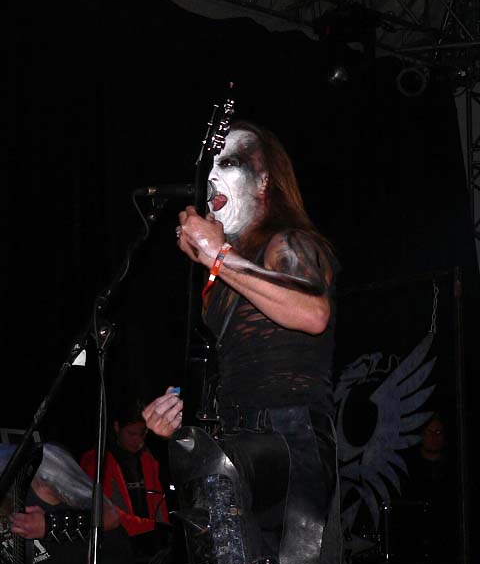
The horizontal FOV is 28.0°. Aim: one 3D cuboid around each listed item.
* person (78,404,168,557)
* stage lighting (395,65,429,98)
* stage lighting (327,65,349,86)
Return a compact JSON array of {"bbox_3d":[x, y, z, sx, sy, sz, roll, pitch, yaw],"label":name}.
[{"bbox_3d":[-0.625,1.404,4.886,0.540,1.600,0.420,9,-17,-25],"label":"person"},{"bbox_3d":[1.388,-1.615,7.714,0.260,0.260,0.300,-1,14,12],"label":"stage lighting"},{"bbox_3d":[0.860,-1.801,8.301,0.220,0.220,0.270,-3,20,16],"label":"stage lighting"}]

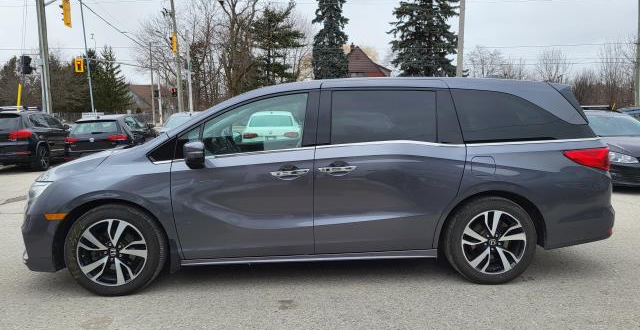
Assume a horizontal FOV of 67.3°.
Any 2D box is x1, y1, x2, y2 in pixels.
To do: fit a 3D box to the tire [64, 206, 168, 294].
[{"bbox_3d":[-1.599,0.664,3.811,0.730,0.730,0.235,-1,7,-3],"label":"tire"}]

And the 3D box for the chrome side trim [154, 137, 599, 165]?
[{"bbox_3d":[0.490,-0.115,3.792,3.600,0.160,0.100,-1,7,-3],"label":"chrome side trim"}]

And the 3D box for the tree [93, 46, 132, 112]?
[{"bbox_3d":[-22.586,-8.661,52.513,4.631,8.599,4.631,-1,6,0],"label":"tree"}]

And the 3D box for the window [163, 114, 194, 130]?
[{"bbox_3d":[-3.511,-1.062,12.456,1.150,0.400,0.300,-2,7,-9],"label":"window"}]

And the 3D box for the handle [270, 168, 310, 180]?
[{"bbox_3d":[-0.227,0.058,3.708,0.298,0.060,0.060,-1,7,-3],"label":"handle"}]

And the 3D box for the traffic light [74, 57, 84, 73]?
[{"bbox_3d":[-19.656,-8.132,39.287,0.680,1.220,0.350,-2,7,-12],"label":"traffic light"}]

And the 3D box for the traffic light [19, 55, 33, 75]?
[{"bbox_3d":[-11.731,-3.966,19.200,0.380,0.740,0.360,0,7,6],"label":"traffic light"}]

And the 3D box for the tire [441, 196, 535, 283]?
[{"bbox_3d":[1.395,0.617,3.994,0.730,0.730,0.235,-1,7,-3],"label":"tire"}]

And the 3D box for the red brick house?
[{"bbox_3d":[4.459,-8.564,50.351,7.500,8.000,9.000,-1,7,0],"label":"red brick house"}]

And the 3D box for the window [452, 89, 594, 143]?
[{"bbox_3d":[1.671,-0.398,3.947,1.170,0.430,0.080,0,-8,-9],"label":"window"}]

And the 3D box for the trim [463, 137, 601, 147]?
[{"bbox_3d":[1.722,-0.195,3.855,1.140,0.050,0.060,-1,7,-3],"label":"trim"}]

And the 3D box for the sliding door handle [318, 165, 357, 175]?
[{"bbox_3d":[0.139,0.044,3.702,0.295,0.080,0.060,-1,7,-3],"label":"sliding door handle"}]

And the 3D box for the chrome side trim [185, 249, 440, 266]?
[{"bbox_3d":[-0.074,0.737,3.820,2.024,0.055,0.045,-1,7,-3],"label":"chrome side trim"}]

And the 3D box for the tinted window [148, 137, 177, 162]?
[{"bbox_3d":[-1.237,-0.120,3.779,0.230,0.200,0.050,-1,7,-3],"label":"tinted window"}]

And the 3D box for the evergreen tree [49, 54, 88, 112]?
[{"bbox_3d":[-28.884,-8.793,55.305,4.600,8.100,4.600,-1,7,0],"label":"evergreen tree"}]

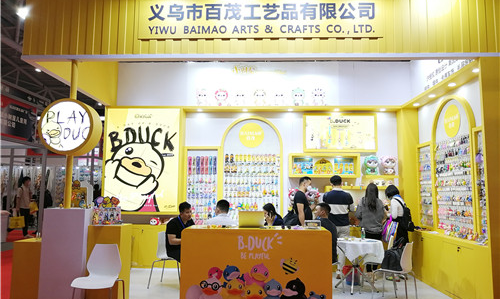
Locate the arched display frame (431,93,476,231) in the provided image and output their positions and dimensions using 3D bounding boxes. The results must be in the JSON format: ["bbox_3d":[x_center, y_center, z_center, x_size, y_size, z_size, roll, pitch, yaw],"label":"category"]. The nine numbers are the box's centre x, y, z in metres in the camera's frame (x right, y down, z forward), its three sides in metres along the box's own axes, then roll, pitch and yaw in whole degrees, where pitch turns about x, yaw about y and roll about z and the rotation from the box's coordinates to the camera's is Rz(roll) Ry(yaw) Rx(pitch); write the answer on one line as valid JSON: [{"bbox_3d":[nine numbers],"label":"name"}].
[{"bbox_3d":[3.109,0.236,5.977,0.100,2.100,1.260,0,-6,2],"label":"arched display frame"}]

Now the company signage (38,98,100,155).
[{"bbox_3d":[-2.274,-0.268,4.960,0.680,0.690,0.290,0,-6,4],"label":"company signage"}]

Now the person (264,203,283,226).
[{"bbox_3d":[0.288,1.491,6.168,0.750,1.260,0.480,4,-7,-28],"label":"person"}]

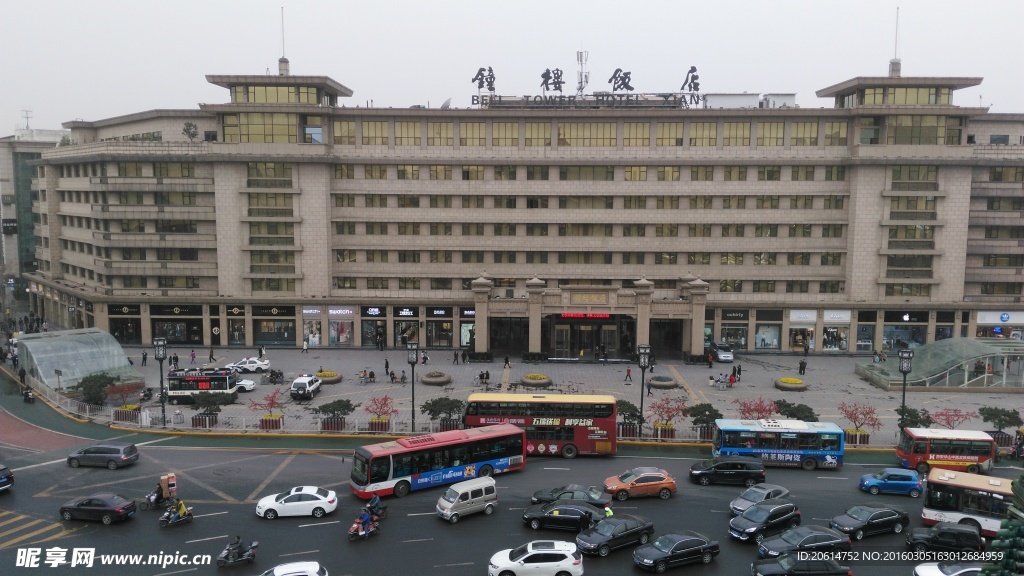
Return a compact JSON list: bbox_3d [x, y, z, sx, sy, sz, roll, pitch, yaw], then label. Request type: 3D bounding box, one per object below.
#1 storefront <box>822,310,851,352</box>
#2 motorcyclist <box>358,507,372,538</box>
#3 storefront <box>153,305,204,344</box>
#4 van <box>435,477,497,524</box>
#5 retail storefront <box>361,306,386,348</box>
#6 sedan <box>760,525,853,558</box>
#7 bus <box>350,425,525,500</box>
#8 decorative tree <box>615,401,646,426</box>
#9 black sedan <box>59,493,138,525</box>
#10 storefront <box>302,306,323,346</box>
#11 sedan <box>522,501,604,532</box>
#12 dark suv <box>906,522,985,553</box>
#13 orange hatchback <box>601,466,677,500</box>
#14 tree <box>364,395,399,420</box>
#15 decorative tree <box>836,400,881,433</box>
[{"bbox_3d":[40.722,5.423,92.374,3.474,5.330,1.000,1,6,1],"label":"storefront"},{"bbox_3d":[-8.234,13.165,41.111,0.780,1.550,0.620,-4,8,-30],"label":"motorcyclist"},{"bbox_3d":[-40.830,4.549,89.233,6.200,4.950,1.400,0,7,0],"label":"storefront"},{"bbox_3d":[-2.681,12.521,43.323,3.720,1.860,1.530,-4,7,-33],"label":"van"},{"bbox_3d":[-16.884,4.651,89.109,3.200,5.000,1.200,0,8,1],"label":"retail storefront"},{"bbox_3d":[15.282,13.304,38.384,4.980,1.480,1.850,-1,6,-16],"label":"sedan"},{"bbox_3d":[-4.662,11.345,48.573,11.500,3.050,2.500,-4,9,-28],"label":"bus"},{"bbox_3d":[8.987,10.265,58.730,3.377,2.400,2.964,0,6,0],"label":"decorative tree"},{"bbox_3d":[-24.351,12.778,43.129,4.550,1.430,1.770,2,8,13],"label":"black sedan"},{"bbox_3d":[-25.802,4.957,95.129,2.599,5.231,0.800,0,6,1],"label":"storefront"},{"bbox_3d":[3.116,13.116,42.809,4.820,1.450,1.830,1,7,5],"label":"sedan"},{"bbox_3d":[23.384,13.493,39.816,3.850,1.720,1.670,2,7,10],"label":"dark suv"},{"bbox_3d":[8.272,12.409,46.801,4.550,1.620,1.830,0,6,-4],"label":"orange hatchback"},{"bbox_3d":[-10.656,9.567,59.418,2.500,2.050,2.200,0,8,1],"label":"tree"},{"bbox_3d":[27.078,10.035,57.014,3.475,2.468,2.850,0,6,1],"label":"decorative tree"}]

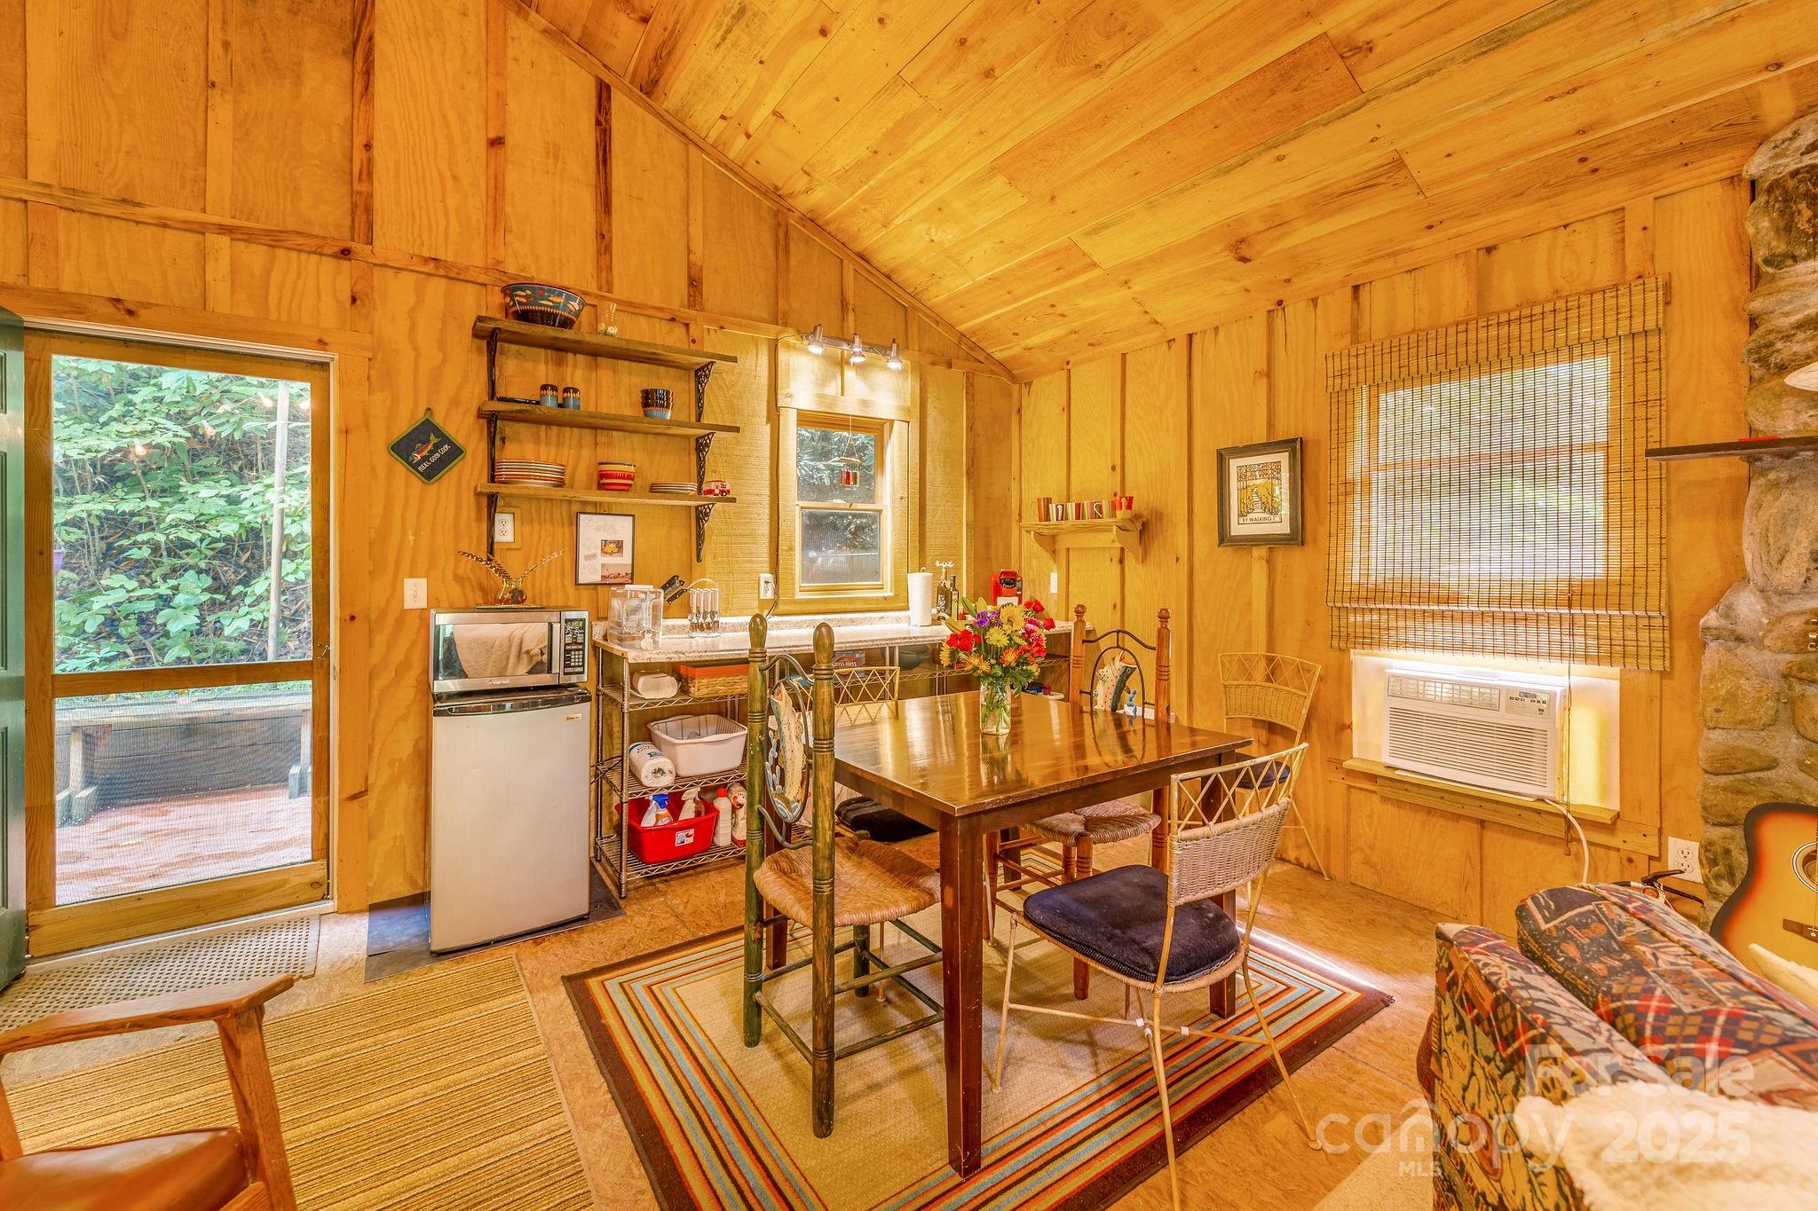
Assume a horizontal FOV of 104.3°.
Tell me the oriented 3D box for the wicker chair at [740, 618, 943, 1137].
[{"bbox_3d":[-0.156,0.606,1.842,0.420,1.150,0.480,-1,2,-34],"label":"wicker chair"}]

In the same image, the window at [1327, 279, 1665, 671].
[{"bbox_3d":[1.974,-0.403,2.469,0.100,1.170,0.935,-1,3,-32],"label":"window"}]

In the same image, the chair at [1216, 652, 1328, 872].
[{"bbox_3d":[1.369,0.675,2.943,0.530,0.880,0.490,-1,2,-34],"label":"chair"}]

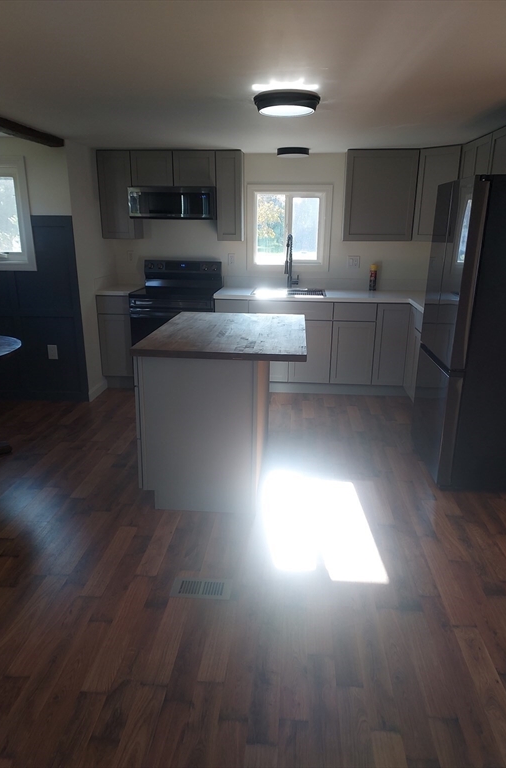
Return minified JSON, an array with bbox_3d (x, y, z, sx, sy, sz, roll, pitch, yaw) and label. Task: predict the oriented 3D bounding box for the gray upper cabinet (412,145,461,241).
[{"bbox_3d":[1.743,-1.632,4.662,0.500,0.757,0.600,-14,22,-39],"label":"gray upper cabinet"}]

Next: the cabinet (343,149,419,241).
[{"bbox_3d":[1.122,-1.668,4.771,0.598,0.752,0.326,2,17,5],"label":"cabinet"}]

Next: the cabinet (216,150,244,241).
[{"bbox_3d":[-0.202,-1.726,4.922,0.229,0.757,0.329,2,17,4],"label":"cabinet"}]

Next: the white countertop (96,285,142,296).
[{"bbox_3d":[-1.244,-0.898,5.086,0.302,0.037,0.641,2,17,4],"label":"white countertop"}]

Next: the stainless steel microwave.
[{"bbox_3d":[-0.684,-1.641,4.873,0.768,0.267,0.460,2,17,5],"label":"stainless steel microwave"}]

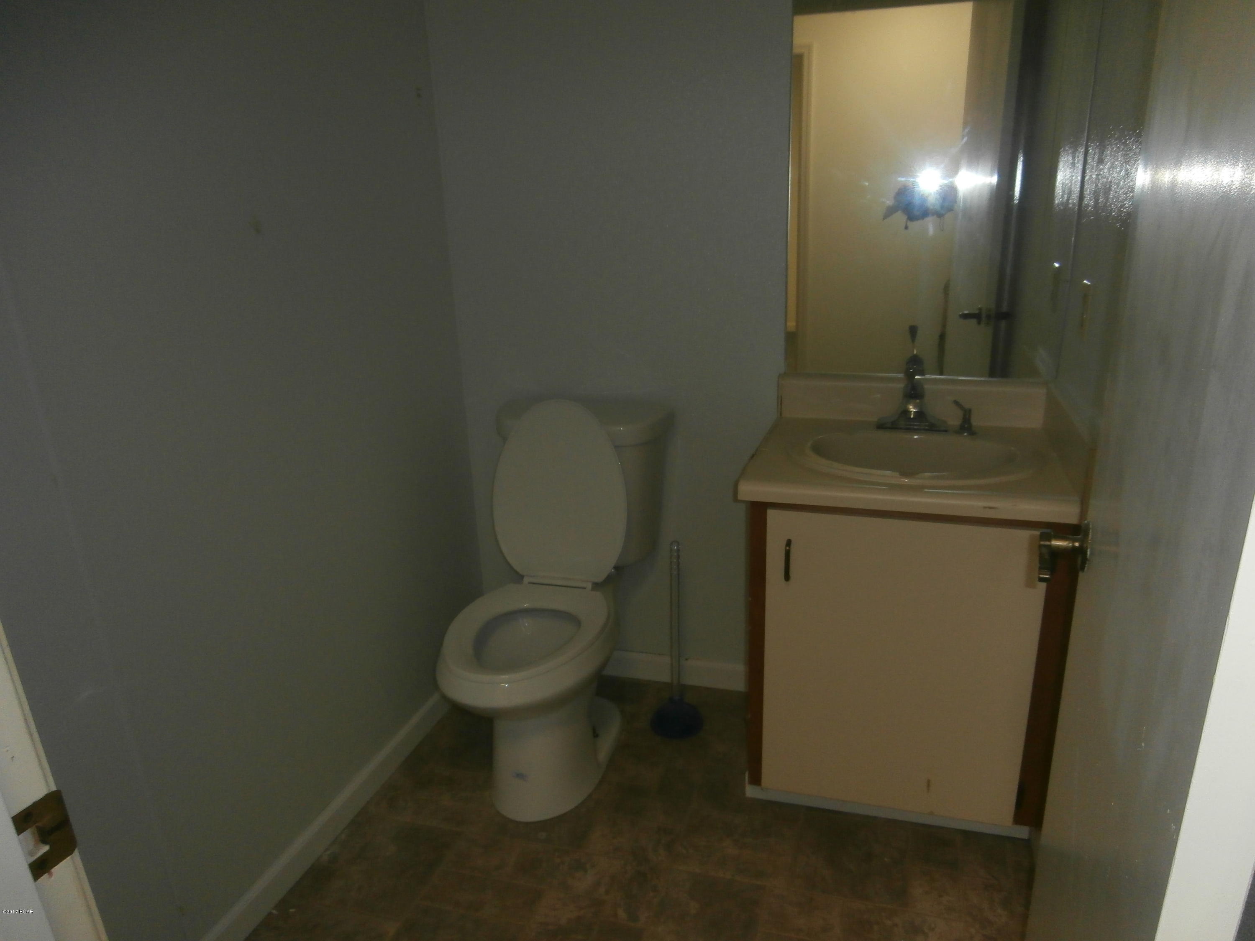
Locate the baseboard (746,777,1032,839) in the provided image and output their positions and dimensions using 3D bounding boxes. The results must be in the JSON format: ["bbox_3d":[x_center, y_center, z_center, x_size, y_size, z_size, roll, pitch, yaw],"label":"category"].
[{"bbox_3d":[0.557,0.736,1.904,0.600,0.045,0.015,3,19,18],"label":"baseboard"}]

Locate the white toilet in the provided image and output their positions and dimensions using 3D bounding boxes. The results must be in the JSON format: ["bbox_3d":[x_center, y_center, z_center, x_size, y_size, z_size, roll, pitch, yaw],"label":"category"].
[{"bbox_3d":[-0.192,0.301,2.076,0.465,0.830,0.700,3,19,18],"label":"white toilet"}]

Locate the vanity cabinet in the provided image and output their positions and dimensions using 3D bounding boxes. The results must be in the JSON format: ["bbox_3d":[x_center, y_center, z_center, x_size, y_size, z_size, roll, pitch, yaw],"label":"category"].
[{"bbox_3d":[0.615,0.344,1.961,0.600,0.710,0.460,3,19,18],"label":"vanity cabinet"}]

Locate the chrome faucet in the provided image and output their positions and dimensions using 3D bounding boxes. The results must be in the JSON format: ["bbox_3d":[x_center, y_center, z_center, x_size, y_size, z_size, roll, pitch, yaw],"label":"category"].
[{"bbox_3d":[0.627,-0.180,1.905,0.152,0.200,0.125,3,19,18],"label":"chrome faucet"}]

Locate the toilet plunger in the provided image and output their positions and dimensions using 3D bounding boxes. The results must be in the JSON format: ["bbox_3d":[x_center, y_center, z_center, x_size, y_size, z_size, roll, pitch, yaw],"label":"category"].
[{"bbox_3d":[0.120,0.413,2.195,0.143,0.520,0.143,-2,18,1],"label":"toilet plunger"}]

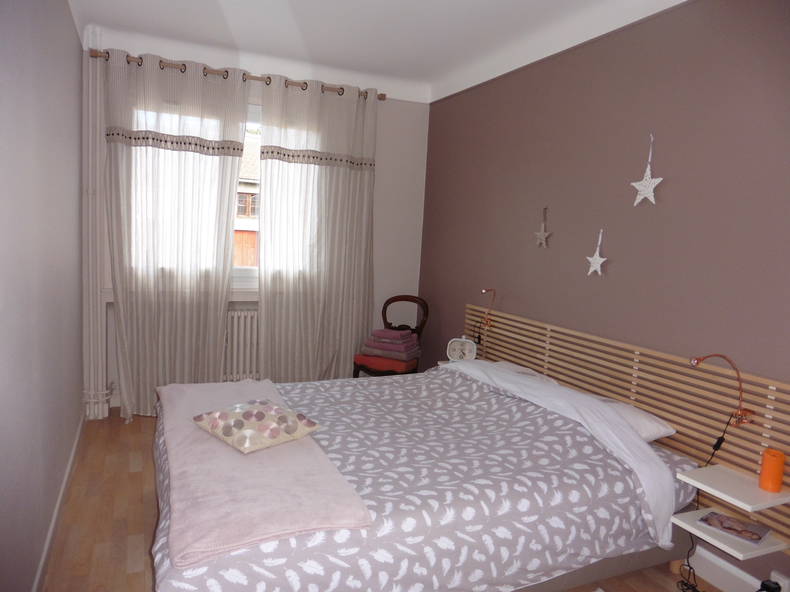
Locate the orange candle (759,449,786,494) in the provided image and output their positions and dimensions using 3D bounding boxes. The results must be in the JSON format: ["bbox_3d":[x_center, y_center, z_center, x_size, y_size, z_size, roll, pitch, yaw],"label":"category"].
[{"bbox_3d":[1.397,0.645,2.026,0.068,0.138,0.068,0,7,-25],"label":"orange candle"}]

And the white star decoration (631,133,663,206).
[{"bbox_3d":[1.195,-0.597,2.600,0.030,0.335,0.180,0,7,-25],"label":"white star decoration"}]

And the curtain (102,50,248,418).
[{"bbox_3d":[-1.504,-0.364,3.791,0.900,2.420,0.160,0,7,-23],"label":"curtain"}]

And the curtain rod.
[{"bbox_3d":[-0.996,-1.548,3.888,2.050,0.055,0.070,0,7,-23],"label":"curtain rod"}]

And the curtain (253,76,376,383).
[{"bbox_3d":[-0.603,-0.370,4.184,0.920,2.430,0.160,0,7,-23],"label":"curtain"}]

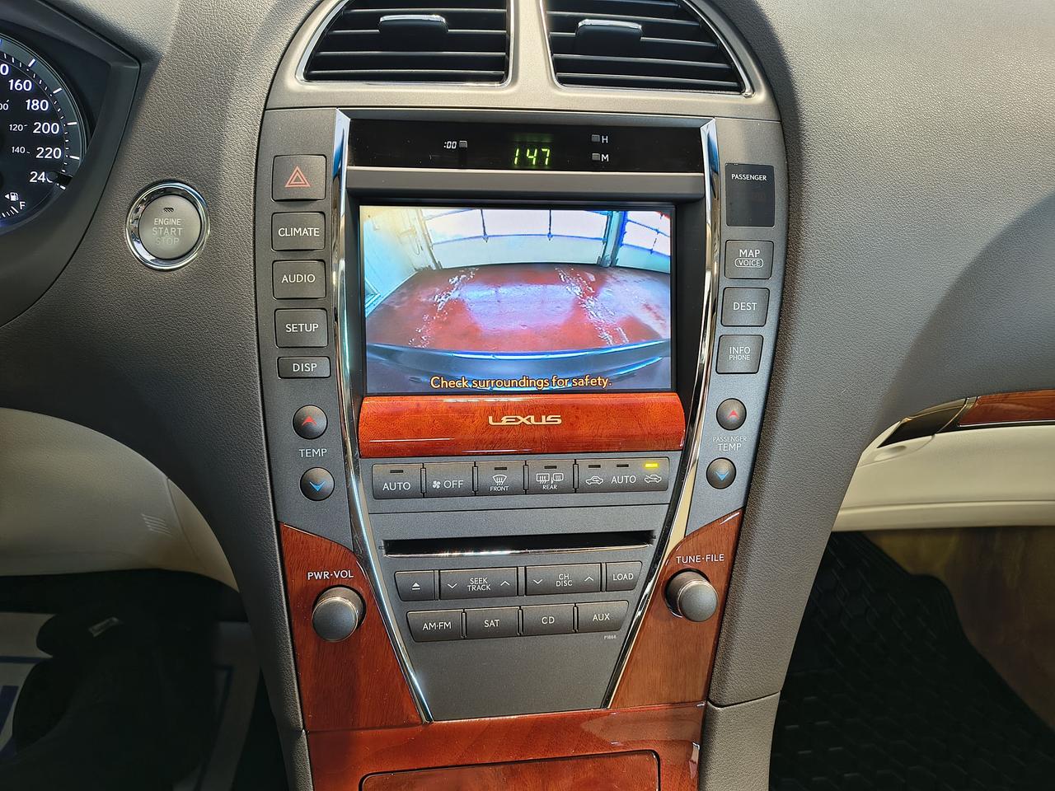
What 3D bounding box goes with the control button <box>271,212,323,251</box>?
[{"bbox_3d":[-0.104,-0.074,0.337,0.022,0.016,0.008,-1,2,-6],"label":"control button"}]

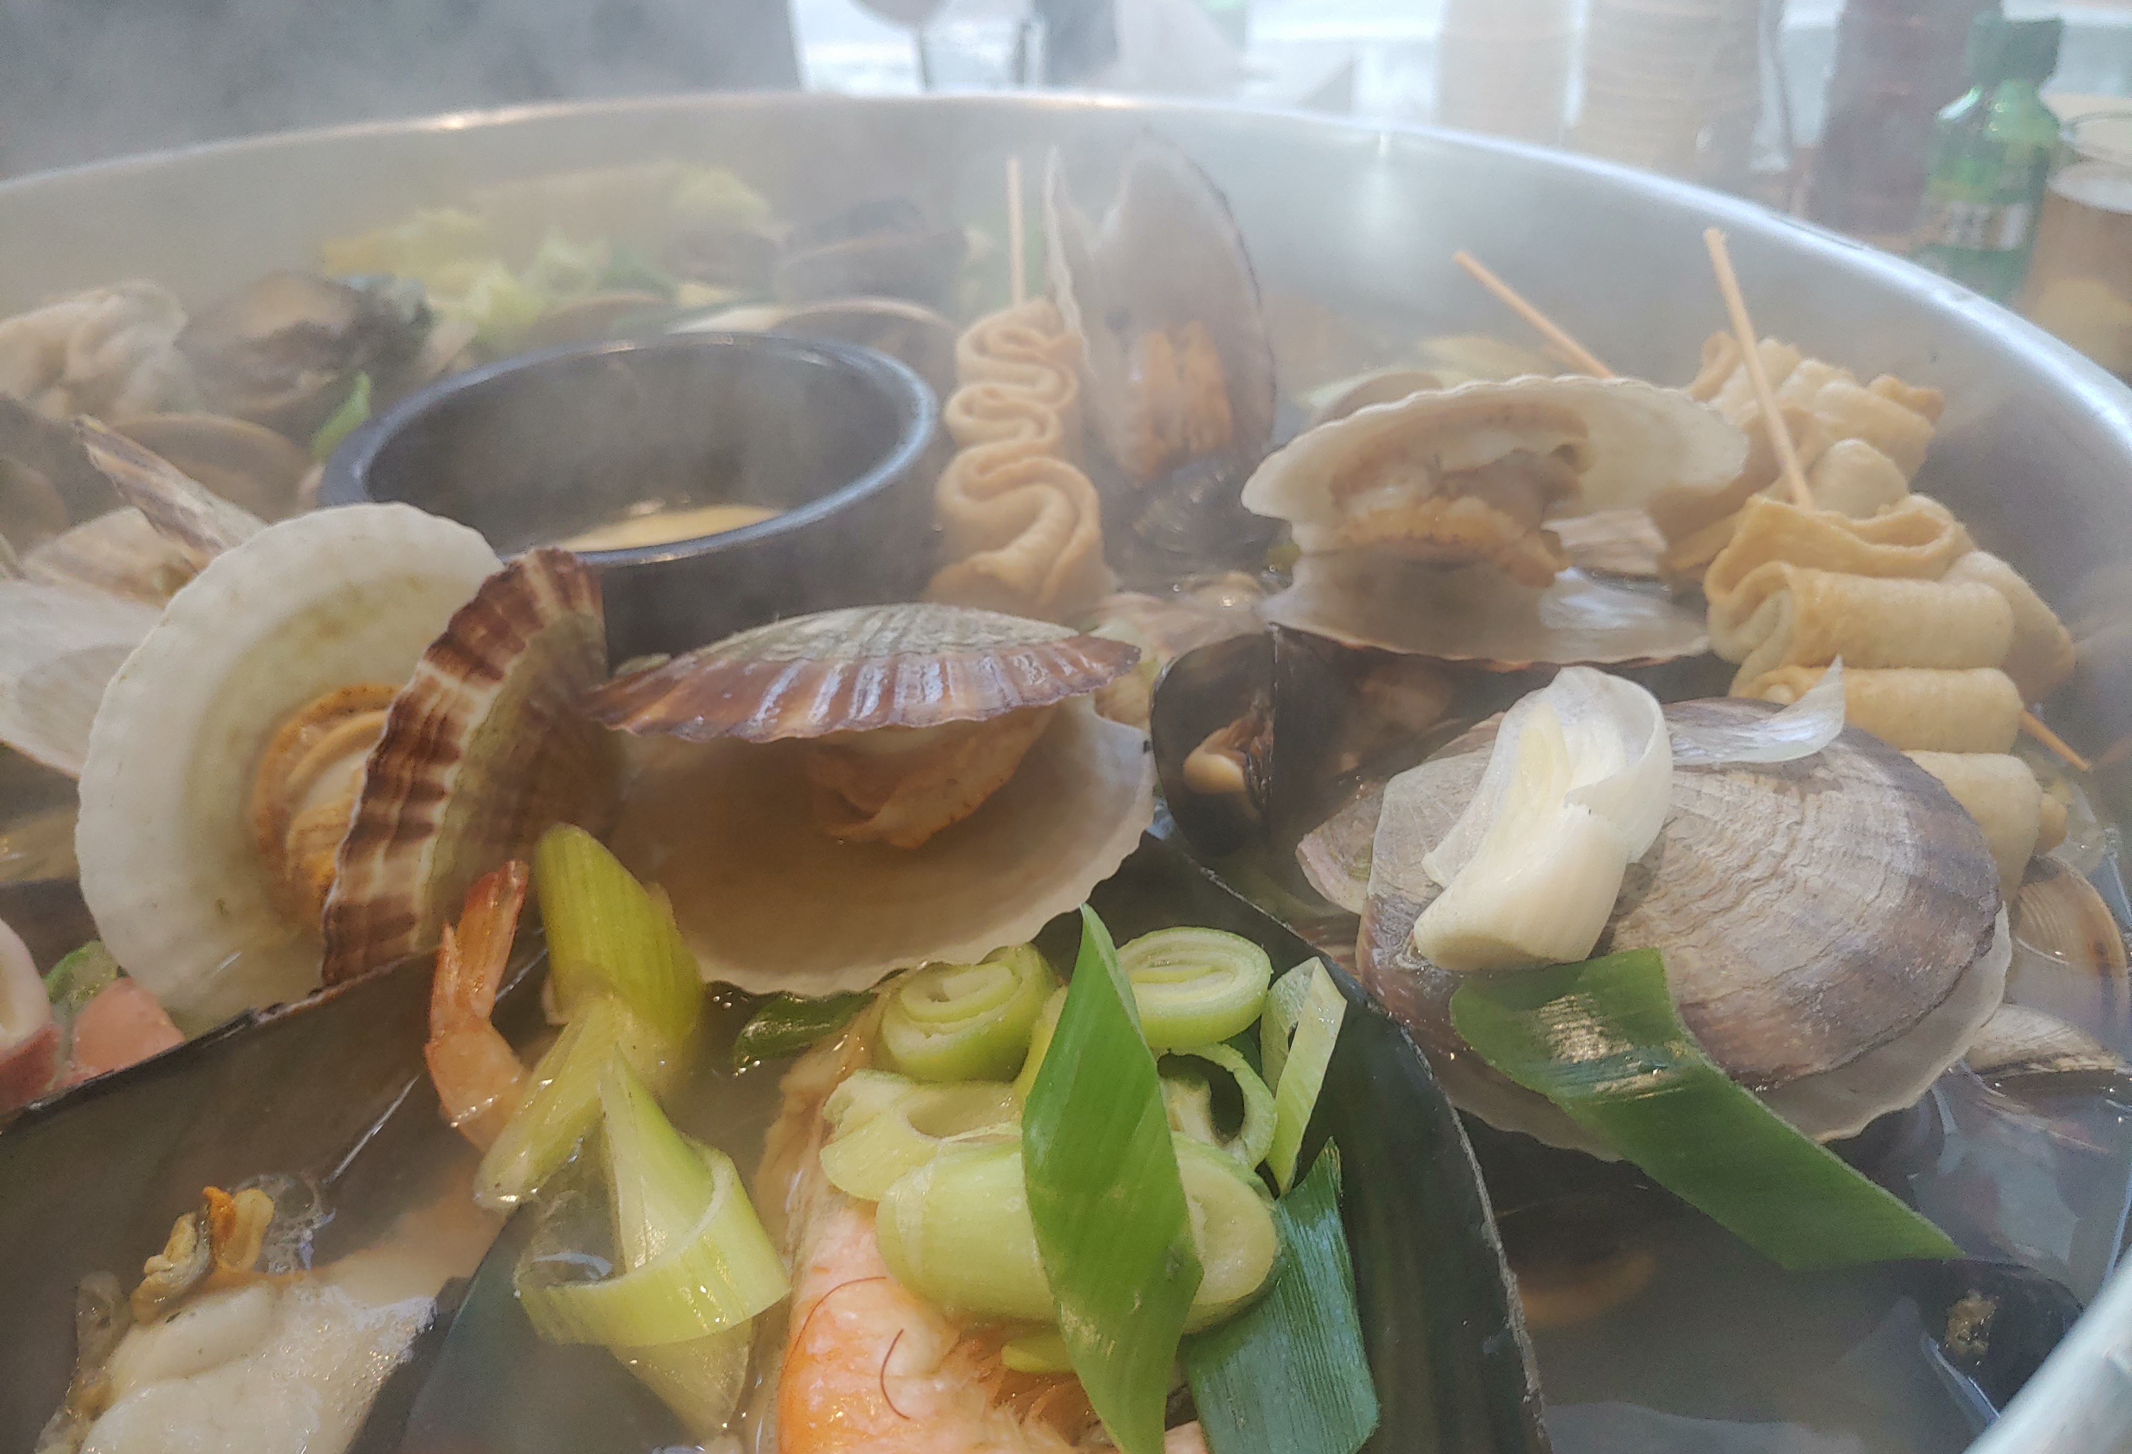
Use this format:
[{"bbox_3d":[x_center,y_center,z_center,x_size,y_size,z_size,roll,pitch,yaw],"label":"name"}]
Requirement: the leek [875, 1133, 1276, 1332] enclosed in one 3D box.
[{"bbox_3d":[0.001,0.058,0.184,0.043,0.021,0.021,-8,27,29],"label":"leek"}]

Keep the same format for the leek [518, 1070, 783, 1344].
[{"bbox_3d":[-0.053,0.061,0.206,0.035,0.024,0.034,-7,33,-7],"label":"leek"}]

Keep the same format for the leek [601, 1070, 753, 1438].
[{"bbox_3d":[-0.048,0.063,0.195,0.015,0.041,0.012,-12,-8,-16],"label":"leek"}]

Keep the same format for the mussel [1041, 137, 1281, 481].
[{"bbox_3d":[0.021,-0.089,0.345,0.045,0.072,0.030,5,33,11],"label":"mussel"}]

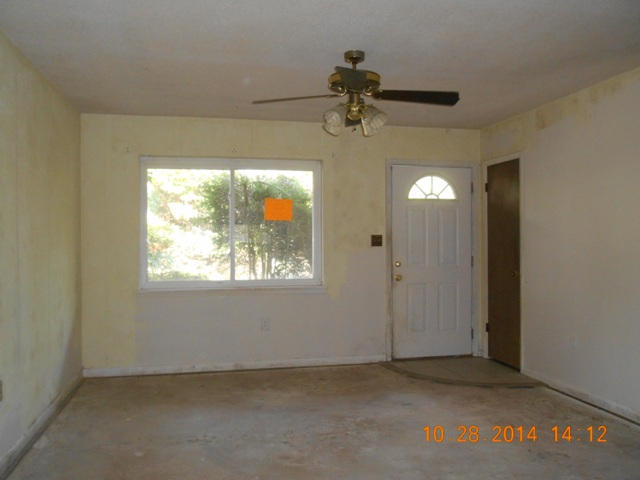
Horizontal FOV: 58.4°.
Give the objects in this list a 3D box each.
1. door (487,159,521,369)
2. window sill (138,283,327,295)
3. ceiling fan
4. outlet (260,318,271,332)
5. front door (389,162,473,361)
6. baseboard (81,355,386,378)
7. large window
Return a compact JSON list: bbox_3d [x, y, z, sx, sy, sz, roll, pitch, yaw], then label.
[{"bbox_3d":[1.856,0.238,5.745,0.040,2.020,0.625,0,1,-12],"label":"door"},{"bbox_3d":[-0.827,0.491,5.627,1.830,0.055,0.090,0,1,-12],"label":"window sill"},{"bbox_3d":[0.219,-0.903,3.559,1.300,0.520,1.300,0,1,0],"label":"ceiling fan"},{"bbox_3d":[-0.536,0.855,5.714,0.076,0.120,0.010,0,1,-12],"label":"outlet"},{"bbox_3d":[1.197,0.236,6.103,0.905,2.020,0.045,0,1,-12],"label":"front door"},{"bbox_3d":[-0.758,1.242,5.665,2.970,0.085,0.018,0,1,-12],"label":"baseboard"},{"bbox_3d":[-0.845,-0.161,5.679,1.780,1.270,0.100,0,1,-12],"label":"large window"}]

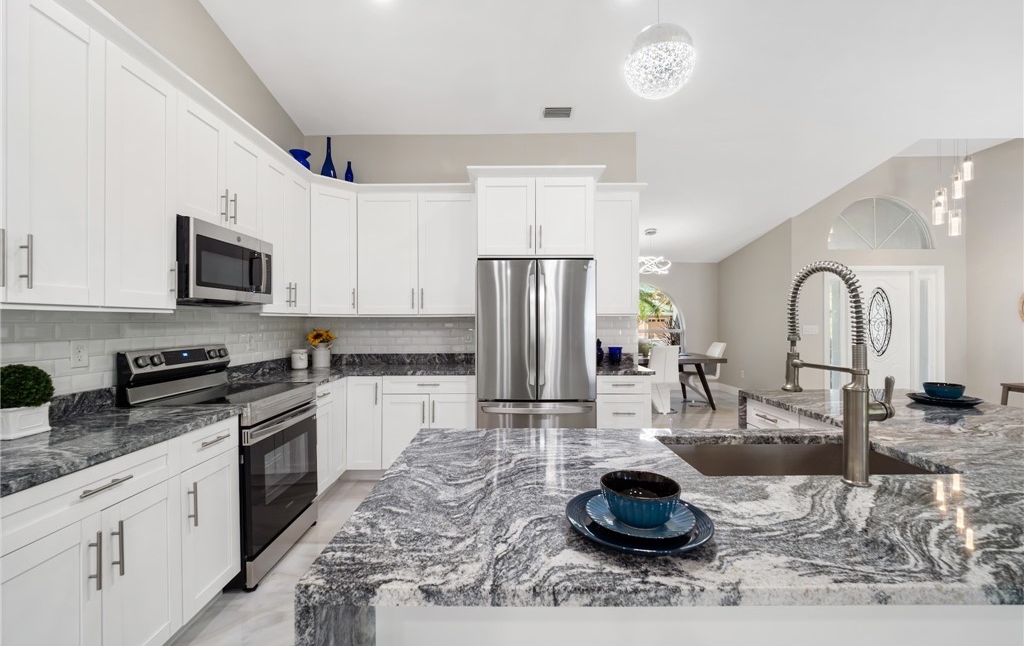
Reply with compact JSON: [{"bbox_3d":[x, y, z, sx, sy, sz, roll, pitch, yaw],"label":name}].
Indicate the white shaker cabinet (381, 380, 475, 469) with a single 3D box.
[{"bbox_3d":[-0.665,0.834,3.677,0.761,0.817,0.635,0,0,0],"label":"white shaker cabinet"}]

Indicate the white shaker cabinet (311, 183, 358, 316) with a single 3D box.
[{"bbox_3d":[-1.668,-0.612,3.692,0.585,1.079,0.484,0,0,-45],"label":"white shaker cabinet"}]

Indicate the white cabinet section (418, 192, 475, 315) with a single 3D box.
[{"bbox_3d":[-0.562,-0.610,3.800,0.520,1.080,0.330,0,0,0],"label":"white cabinet section"}]

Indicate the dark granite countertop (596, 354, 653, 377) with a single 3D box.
[{"bbox_3d":[0.907,0.355,3.650,0.504,0.121,0.655,0,0,0],"label":"dark granite countertop"}]

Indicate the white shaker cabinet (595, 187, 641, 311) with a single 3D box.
[{"bbox_3d":[0.902,-0.640,3.878,0.475,1.130,0.320,0,0,-1],"label":"white shaker cabinet"}]

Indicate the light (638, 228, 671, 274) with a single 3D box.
[{"bbox_3d":[2.232,-1.164,6.680,0.660,0.745,0.660,0,0,-1],"label":"light"}]

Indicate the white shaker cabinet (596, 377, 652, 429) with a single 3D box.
[{"bbox_3d":[0.915,0.864,3.754,0.485,0.853,0.600,0,0,-1],"label":"white shaker cabinet"}]

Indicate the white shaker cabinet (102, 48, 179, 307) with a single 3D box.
[{"bbox_3d":[-1.841,-0.612,1.889,0.315,1.113,0.372,0,0,-1],"label":"white shaker cabinet"}]

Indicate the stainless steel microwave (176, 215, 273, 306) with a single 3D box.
[{"bbox_3d":[-1.803,-0.323,2.438,0.400,0.415,0.754,0,0,-1],"label":"stainless steel microwave"}]

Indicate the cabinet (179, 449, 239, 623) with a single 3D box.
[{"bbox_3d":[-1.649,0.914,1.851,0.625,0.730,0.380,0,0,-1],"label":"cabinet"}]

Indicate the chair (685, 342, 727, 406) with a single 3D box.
[{"bbox_3d":[3.115,0.812,6.777,0.645,0.978,0.454,0,0,0],"label":"chair"}]

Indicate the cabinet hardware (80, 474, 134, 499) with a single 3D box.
[{"bbox_3d":[-1.315,0.532,1.353,0.036,0.013,0.178,0,0,0],"label":"cabinet hardware"}]

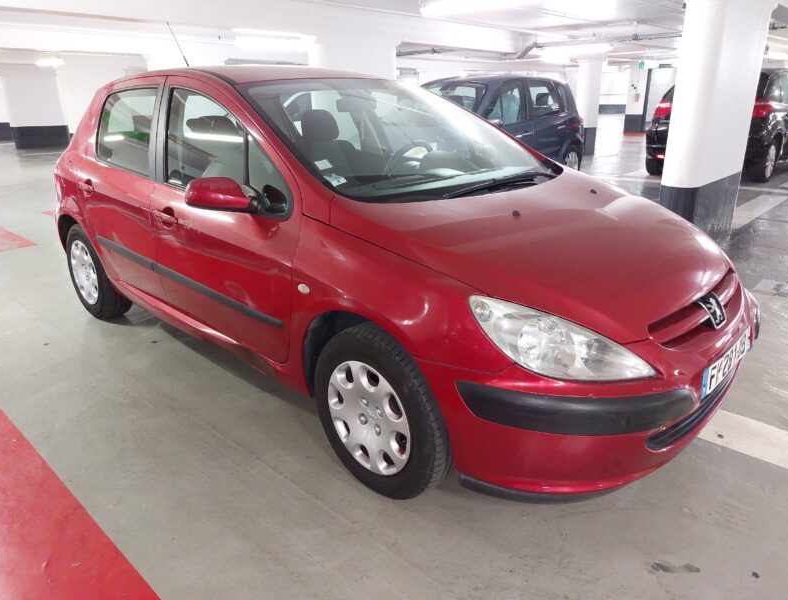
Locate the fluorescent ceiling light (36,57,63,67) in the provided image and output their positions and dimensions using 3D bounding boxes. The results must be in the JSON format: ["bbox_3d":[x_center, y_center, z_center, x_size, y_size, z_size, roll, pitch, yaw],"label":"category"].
[{"bbox_3d":[-8.179,-5.613,13.628,1.200,0.120,0.160,17,26,41],"label":"fluorescent ceiling light"}]

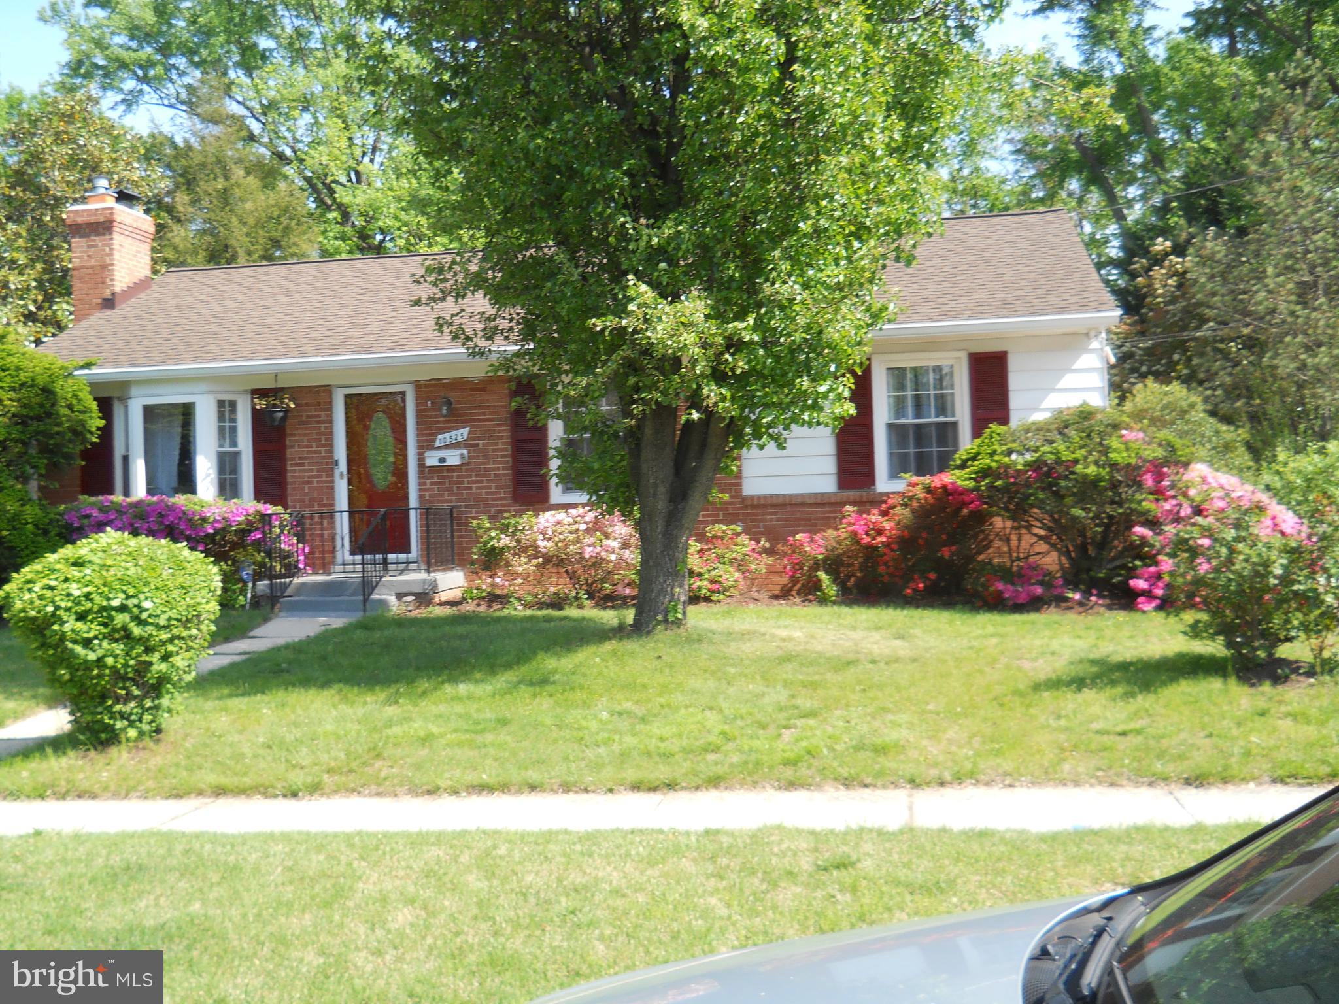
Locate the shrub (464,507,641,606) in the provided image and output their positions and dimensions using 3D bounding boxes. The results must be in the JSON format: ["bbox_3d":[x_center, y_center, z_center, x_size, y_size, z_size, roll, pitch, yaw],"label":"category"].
[{"bbox_3d":[-1.212,0.560,15.470,2.025,1.021,1.150,-2,-1,9],"label":"shrub"}]

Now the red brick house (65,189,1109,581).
[{"bbox_3d":[-1.090,-1.637,20.068,13.050,5.860,8.850,-2,-1,9],"label":"red brick house"}]

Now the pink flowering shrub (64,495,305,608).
[{"bbox_3d":[-5.425,0.578,15.960,2.878,1.305,1.250,-2,-1,9],"label":"pink flowering shrub"}]

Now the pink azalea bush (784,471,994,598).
[{"bbox_3d":[2.221,0.341,14.807,2.203,1.254,1.300,-2,-1,9],"label":"pink azalea bush"}]

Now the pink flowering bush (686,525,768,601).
[{"bbox_3d":[0.564,0.633,15.329,0.968,0.780,0.850,-2,-1,9],"label":"pink flowering bush"}]

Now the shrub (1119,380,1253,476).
[{"bbox_3d":[6.161,-0.233,16.975,1.750,2.431,1.750,-2,-1,9],"label":"shrub"}]

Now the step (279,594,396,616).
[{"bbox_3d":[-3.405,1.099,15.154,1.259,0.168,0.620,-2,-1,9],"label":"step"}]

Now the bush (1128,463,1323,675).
[{"bbox_3d":[4.390,0.533,11.300,1.521,1.627,1.500,-2,-1,9],"label":"bush"}]

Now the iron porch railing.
[{"bbox_3d":[-3.513,0.625,15.670,1.877,1.051,1.550,-2,-1,9],"label":"iron porch railing"}]

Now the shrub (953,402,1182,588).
[{"bbox_3d":[3.910,-0.043,14.282,2.175,1.865,1.900,-2,-1,9],"label":"shrub"}]

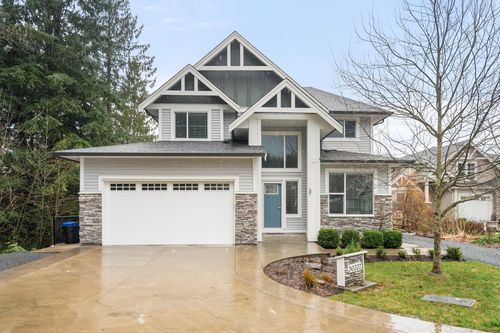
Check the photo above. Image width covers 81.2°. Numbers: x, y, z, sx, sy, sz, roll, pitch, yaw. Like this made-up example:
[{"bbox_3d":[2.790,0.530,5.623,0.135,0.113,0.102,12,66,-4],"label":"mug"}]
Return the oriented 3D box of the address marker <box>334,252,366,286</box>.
[{"bbox_3d":[2.015,2.043,5.800,0.740,0.620,0.270,2,-3,-38],"label":"address marker"}]

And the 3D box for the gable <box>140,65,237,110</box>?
[{"bbox_3d":[-2.715,-3.540,13.150,4.550,2.100,0.650,0,-2,-1],"label":"gable"}]

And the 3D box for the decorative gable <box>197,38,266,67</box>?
[{"bbox_3d":[-0.724,-5.093,13.200,3.200,1.400,0.300,0,-2,0],"label":"decorative gable"}]

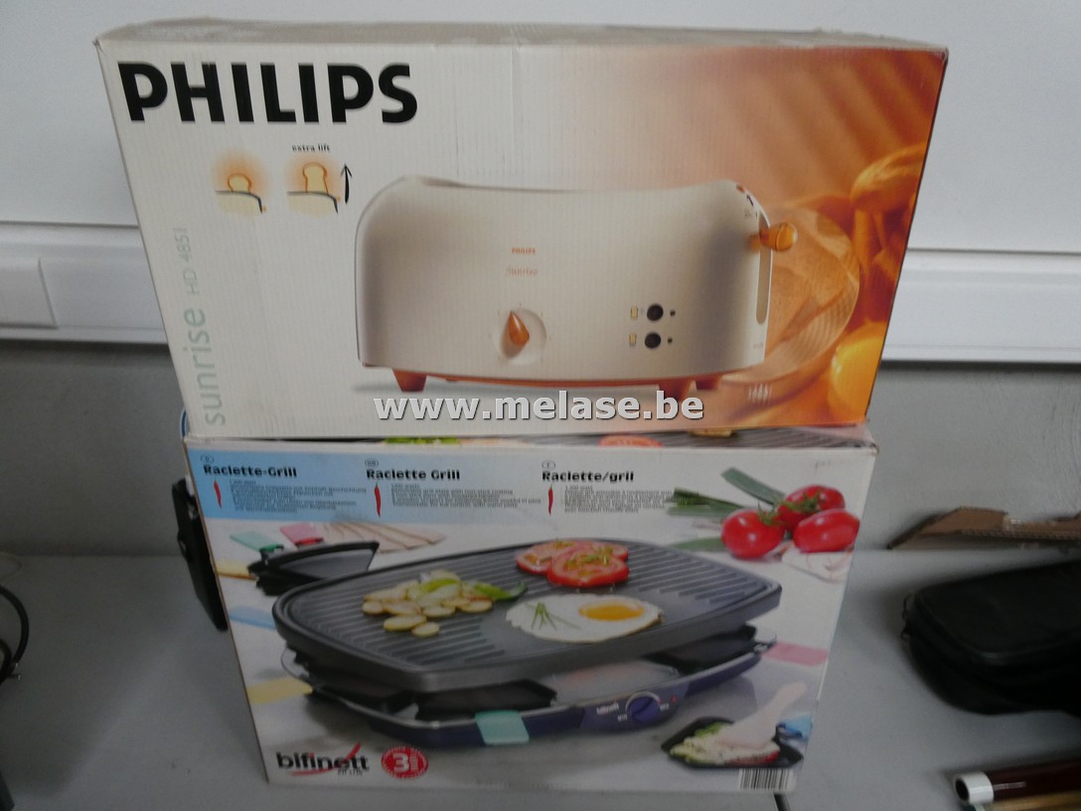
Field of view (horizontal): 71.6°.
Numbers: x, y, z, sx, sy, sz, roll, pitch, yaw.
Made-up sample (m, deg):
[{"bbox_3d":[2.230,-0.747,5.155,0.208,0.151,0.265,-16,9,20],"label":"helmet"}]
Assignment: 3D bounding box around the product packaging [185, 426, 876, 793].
[{"bbox_3d":[-0.006,0.133,0.588,0.420,0.314,0.140,1,27,1],"label":"product packaging"}]

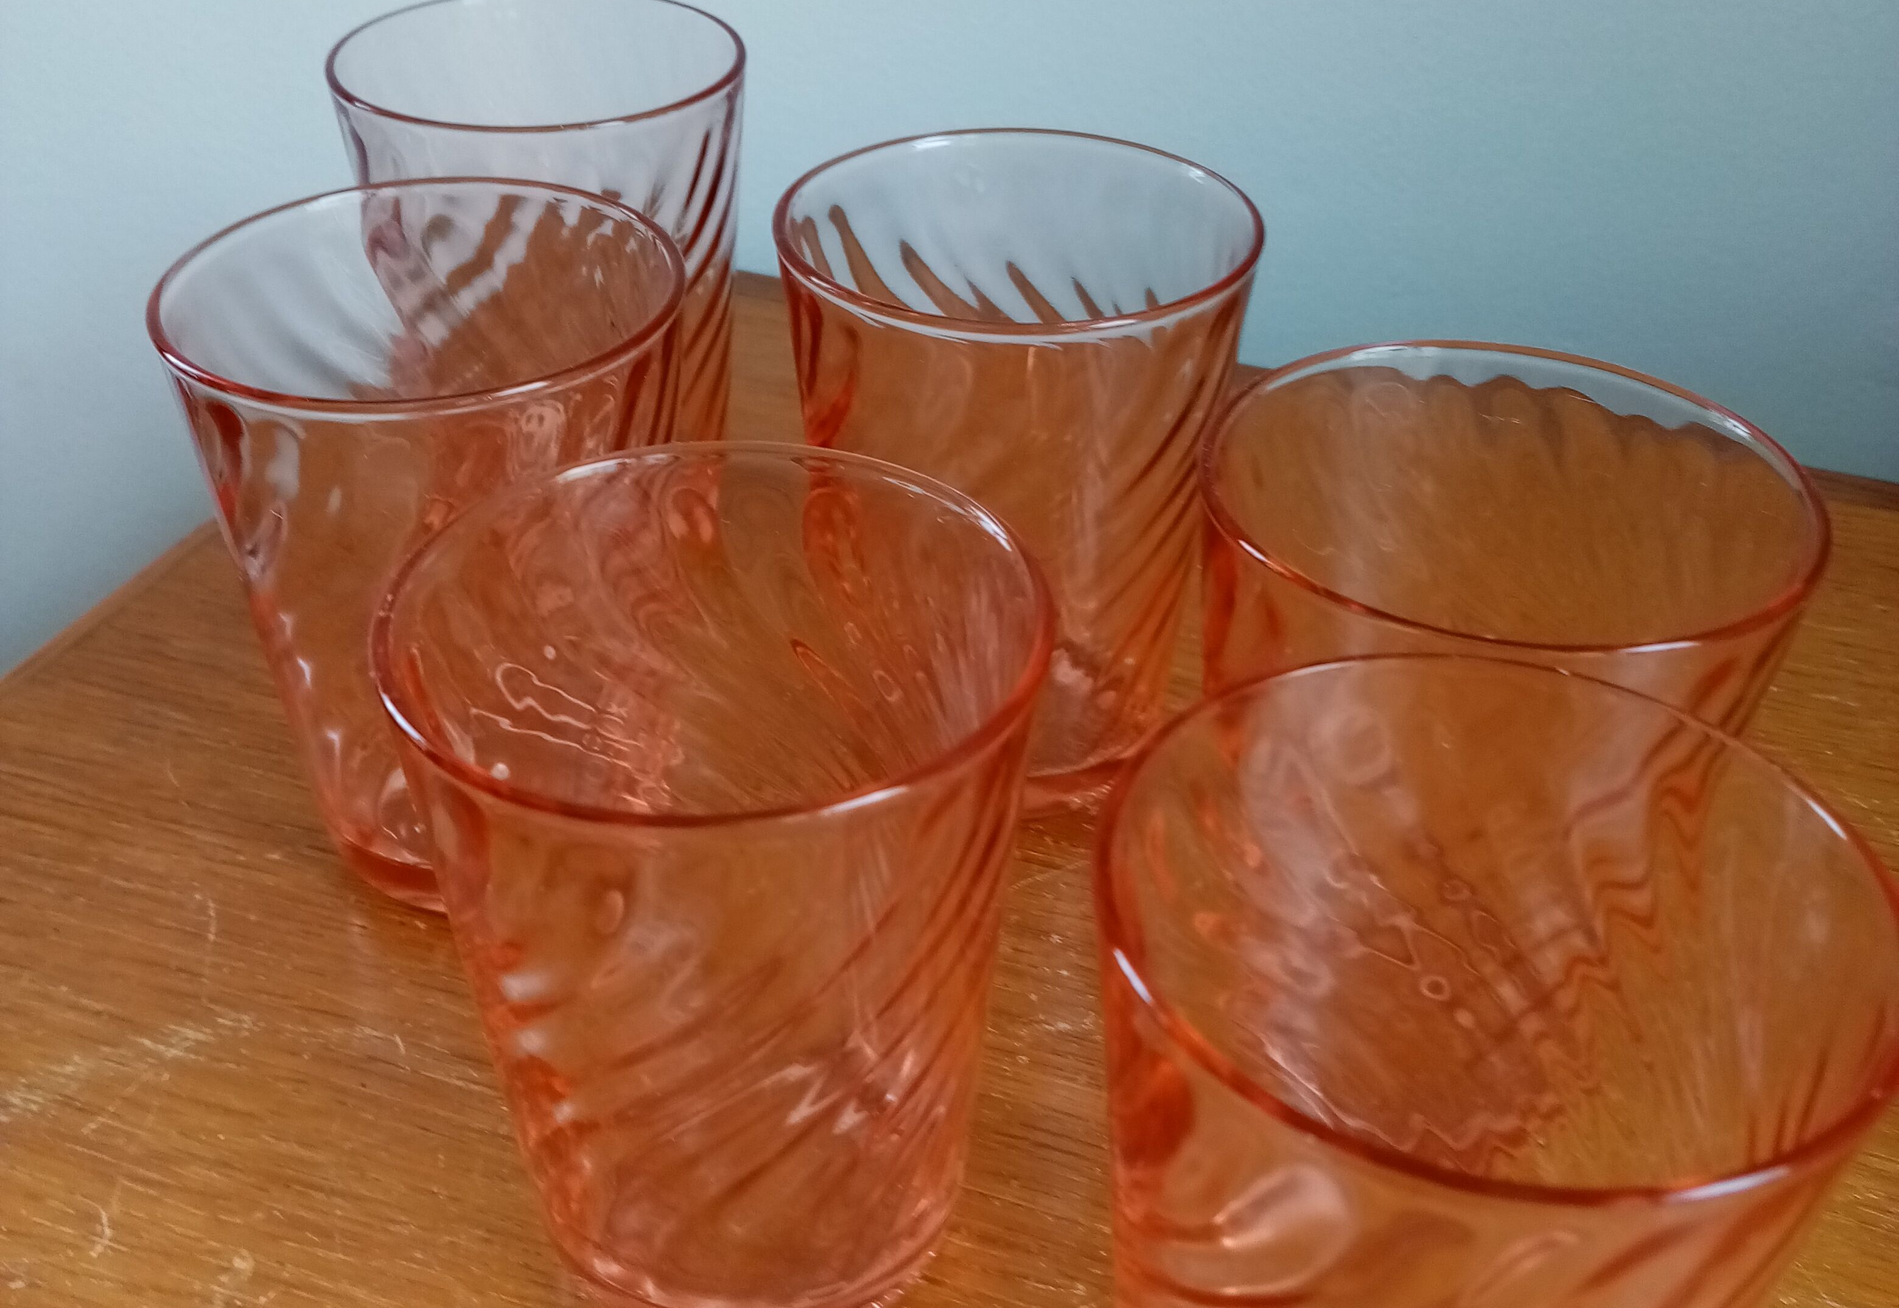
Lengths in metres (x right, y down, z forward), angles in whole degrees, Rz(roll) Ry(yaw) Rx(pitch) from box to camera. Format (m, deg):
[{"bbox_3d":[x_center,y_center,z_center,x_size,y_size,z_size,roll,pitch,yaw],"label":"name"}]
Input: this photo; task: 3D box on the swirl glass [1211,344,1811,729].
[{"bbox_3d":[0.069,0.018,0.266,0.076,0.099,0.076,1,36,0],"label":"swirl glass"}]

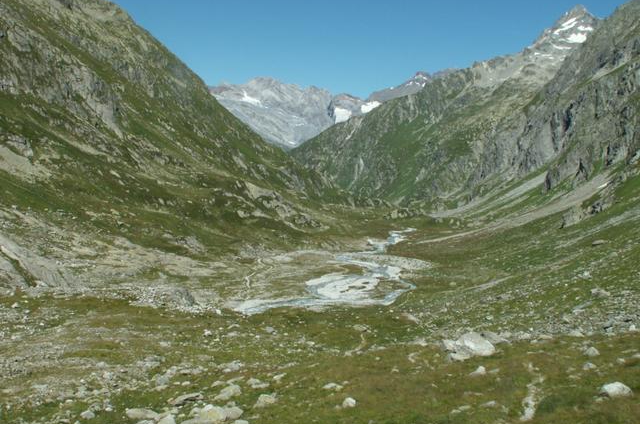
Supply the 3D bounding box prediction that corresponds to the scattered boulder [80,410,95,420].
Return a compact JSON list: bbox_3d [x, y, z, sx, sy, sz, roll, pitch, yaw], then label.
[{"bbox_3d":[-9.123,7.985,25.392,0.533,0.362,0.453,-1,3,-20],"label":"scattered boulder"}]

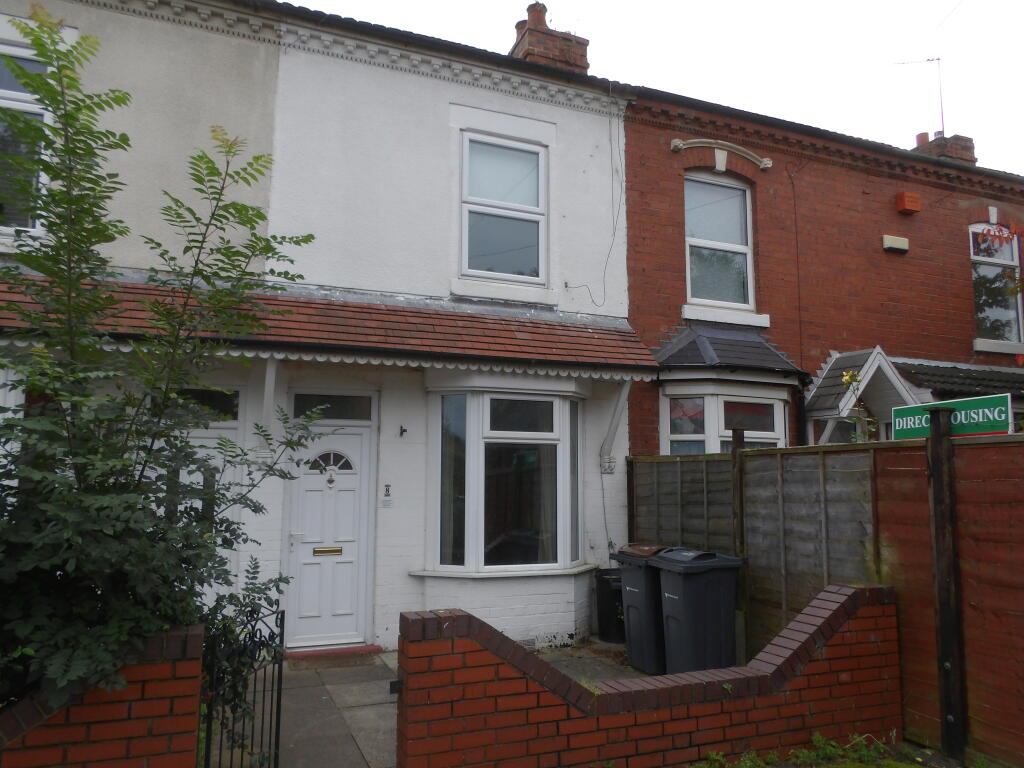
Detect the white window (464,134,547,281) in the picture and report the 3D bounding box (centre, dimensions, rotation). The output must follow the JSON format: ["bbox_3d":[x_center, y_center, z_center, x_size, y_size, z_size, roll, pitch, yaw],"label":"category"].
[{"bbox_3d":[-0.074,-1.864,7.568,0.971,1.577,0.070,3,-8,-22],"label":"white window"}]

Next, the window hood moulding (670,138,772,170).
[{"bbox_3d":[2.614,-2.853,8.671,1.522,0.273,0.100,3,-8,-22],"label":"window hood moulding"}]

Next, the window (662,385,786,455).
[{"bbox_3d":[2.564,0.996,7.992,1.782,1.730,0.422,3,-8,-22],"label":"window"}]

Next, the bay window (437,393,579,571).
[{"bbox_3d":[0.047,0.941,6.956,1.705,1.613,0.416,3,-8,-22],"label":"bay window"}]

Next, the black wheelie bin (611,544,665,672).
[{"bbox_3d":[1.186,1.879,5.971,0.550,0.960,0.480,3,-8,-22],"label":"black wheelie bin"}]

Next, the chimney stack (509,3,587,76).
[{"bbox_3d":[0.475,-4.633,10.093,0.910,1.090,0.900,3,-8,-22],"label":"chimney stack"}]

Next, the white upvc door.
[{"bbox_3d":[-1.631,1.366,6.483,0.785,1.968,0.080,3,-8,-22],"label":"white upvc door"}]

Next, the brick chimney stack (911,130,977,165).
[{"bbox_3d":[7.807,-4.120,13.073,0.870,0.840,0.900,3,-8,-22],"label":"brick chimney stack"}]

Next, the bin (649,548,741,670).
[{"bbox_3d":[1.471,1.825,5.572,0.550,0.960,0.480,3,-8,-22],"label":"bin"}]

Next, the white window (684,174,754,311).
[{"bbox_3d":[2.513,-1.736,8.648,1.034,1.649,0.070,3,-8,-22],"label":"white window"}]

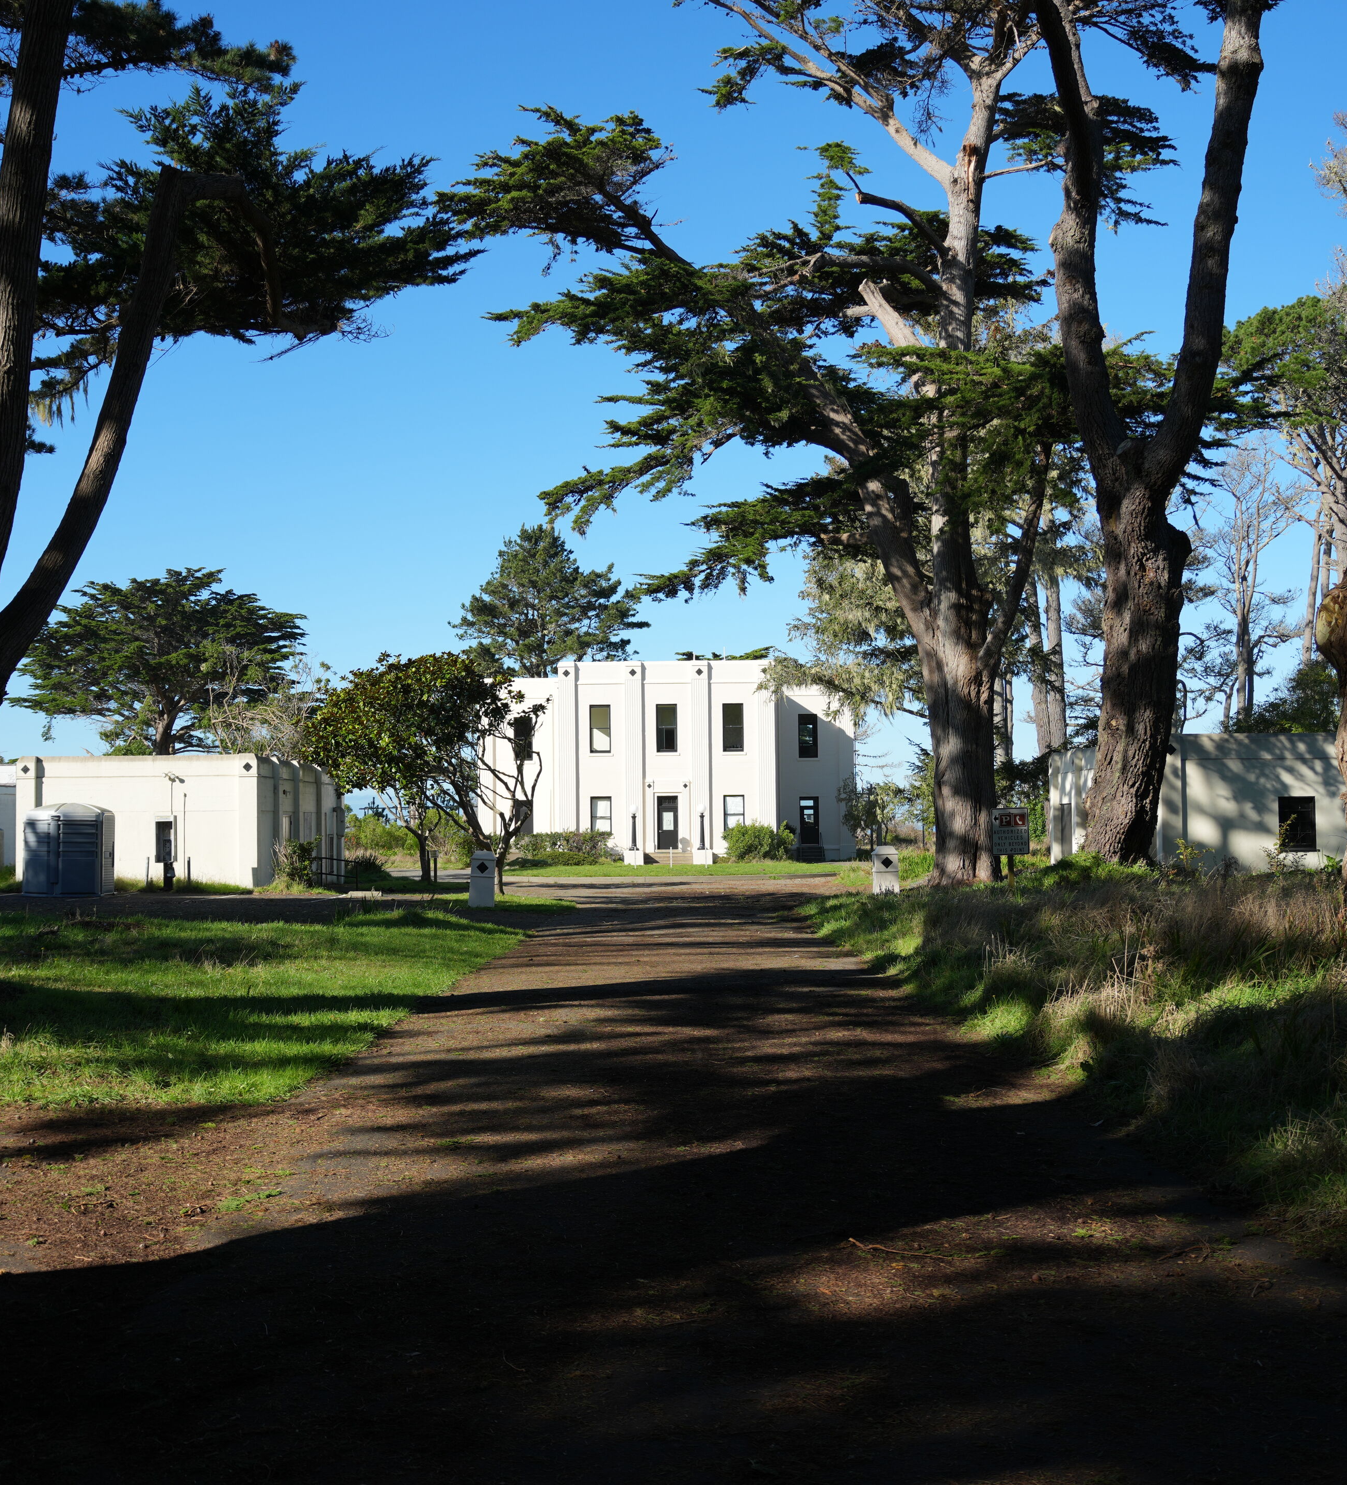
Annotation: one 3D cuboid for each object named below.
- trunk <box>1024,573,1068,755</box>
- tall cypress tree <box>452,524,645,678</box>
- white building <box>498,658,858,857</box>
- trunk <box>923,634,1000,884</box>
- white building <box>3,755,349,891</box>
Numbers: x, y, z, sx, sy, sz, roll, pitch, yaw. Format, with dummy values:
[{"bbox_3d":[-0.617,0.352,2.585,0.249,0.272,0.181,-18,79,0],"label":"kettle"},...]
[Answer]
[{"bbox_3d":[15.514,-1.230,72.000,1.700,11.300,1.200,0,-3,-1],"label":"trunk"},{"bbox_3d":[-8.245,-3.666,114.000,12.700,21.300,12.200,0,-3,-1],"label":"tall cypress tree"},{"bbox_3d":[-0.344,1.377,90.282,20.000,9.600,17.000,0,-3,-1],"label":"white building"},{"bbox_3d":[6.816,0.494,41.000,1.750,5.800,1.600,0,-3,-1],"label":"trunk"},{"bbox_3d":[-14.037,2.453,51.528,6.300,3.600,13.300,0,-3,-1],"label":"white building"}]

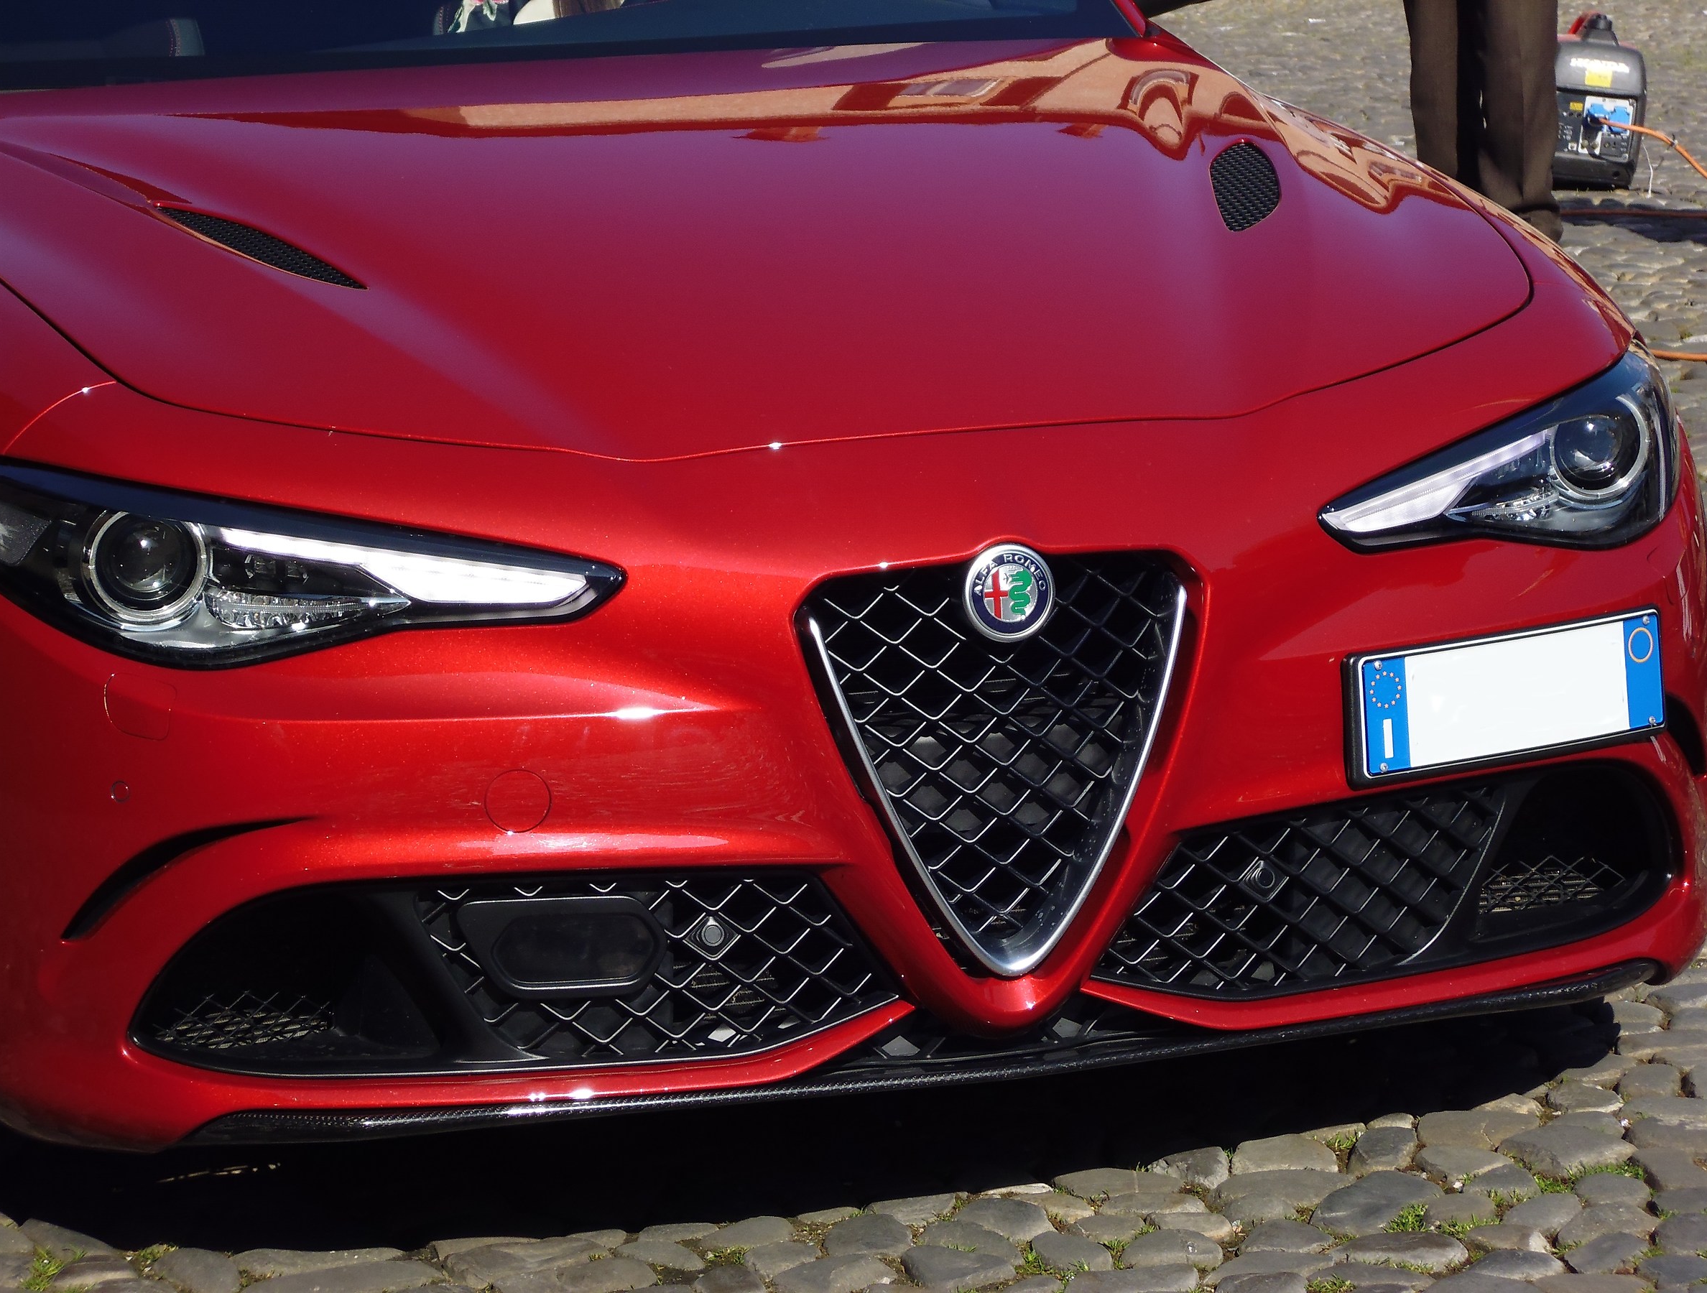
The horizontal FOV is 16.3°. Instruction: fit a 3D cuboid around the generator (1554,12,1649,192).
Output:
[{"bbox_3d":[1.659,-1.307,14.100,0.272,0.408,0.490,0,10,-10],"label":"generator"}]

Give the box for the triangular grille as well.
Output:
[{"bbox_3d":[0.125,0.105,5.292,0.360,0.385,0.090,-5,11,-19],"label":"triangular grille"}]

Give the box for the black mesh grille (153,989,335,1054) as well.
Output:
[{"bbox_3d":[-0.542,0.330,5.309,0.165,0.060,0.030,-4,10,-14],"label":"black mesh grille"}]

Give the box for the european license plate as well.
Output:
[{"bbox_3d":[0.603,0.042,5.493,0.365,0.114,0.020,-8,8,-34],"label":"european license plate"}]

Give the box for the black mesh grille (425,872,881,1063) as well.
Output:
[{"bbox_3d":[-0.169,0.277,5.246,0.430,0.180,0.075,-4,10,-13],"label":"black mesh grille"}]

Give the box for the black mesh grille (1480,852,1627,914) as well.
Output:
[{"bbox_3d":[0.667,0.223,5.716,0.165,0.060,0.030,-6,11,-23],"label":"black mesh grille"}]

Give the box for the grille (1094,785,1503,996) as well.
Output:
[{"bbox_3d":[0.404,0.229,5.440,0.415,0.180,0.075,-6,11,-24],"label":"grille"}]

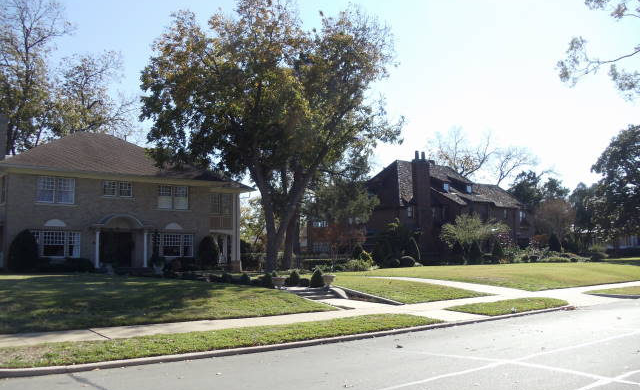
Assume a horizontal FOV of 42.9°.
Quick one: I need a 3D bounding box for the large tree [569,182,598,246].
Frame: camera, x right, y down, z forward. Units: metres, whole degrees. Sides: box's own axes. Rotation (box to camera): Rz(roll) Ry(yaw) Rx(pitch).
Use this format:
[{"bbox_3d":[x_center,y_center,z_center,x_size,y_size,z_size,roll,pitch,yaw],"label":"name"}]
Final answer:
[{"bbox_3d":[35.248,3.186,108.000,5.580,9.960,5.580,0,-4,0],"label":"large tree"}]

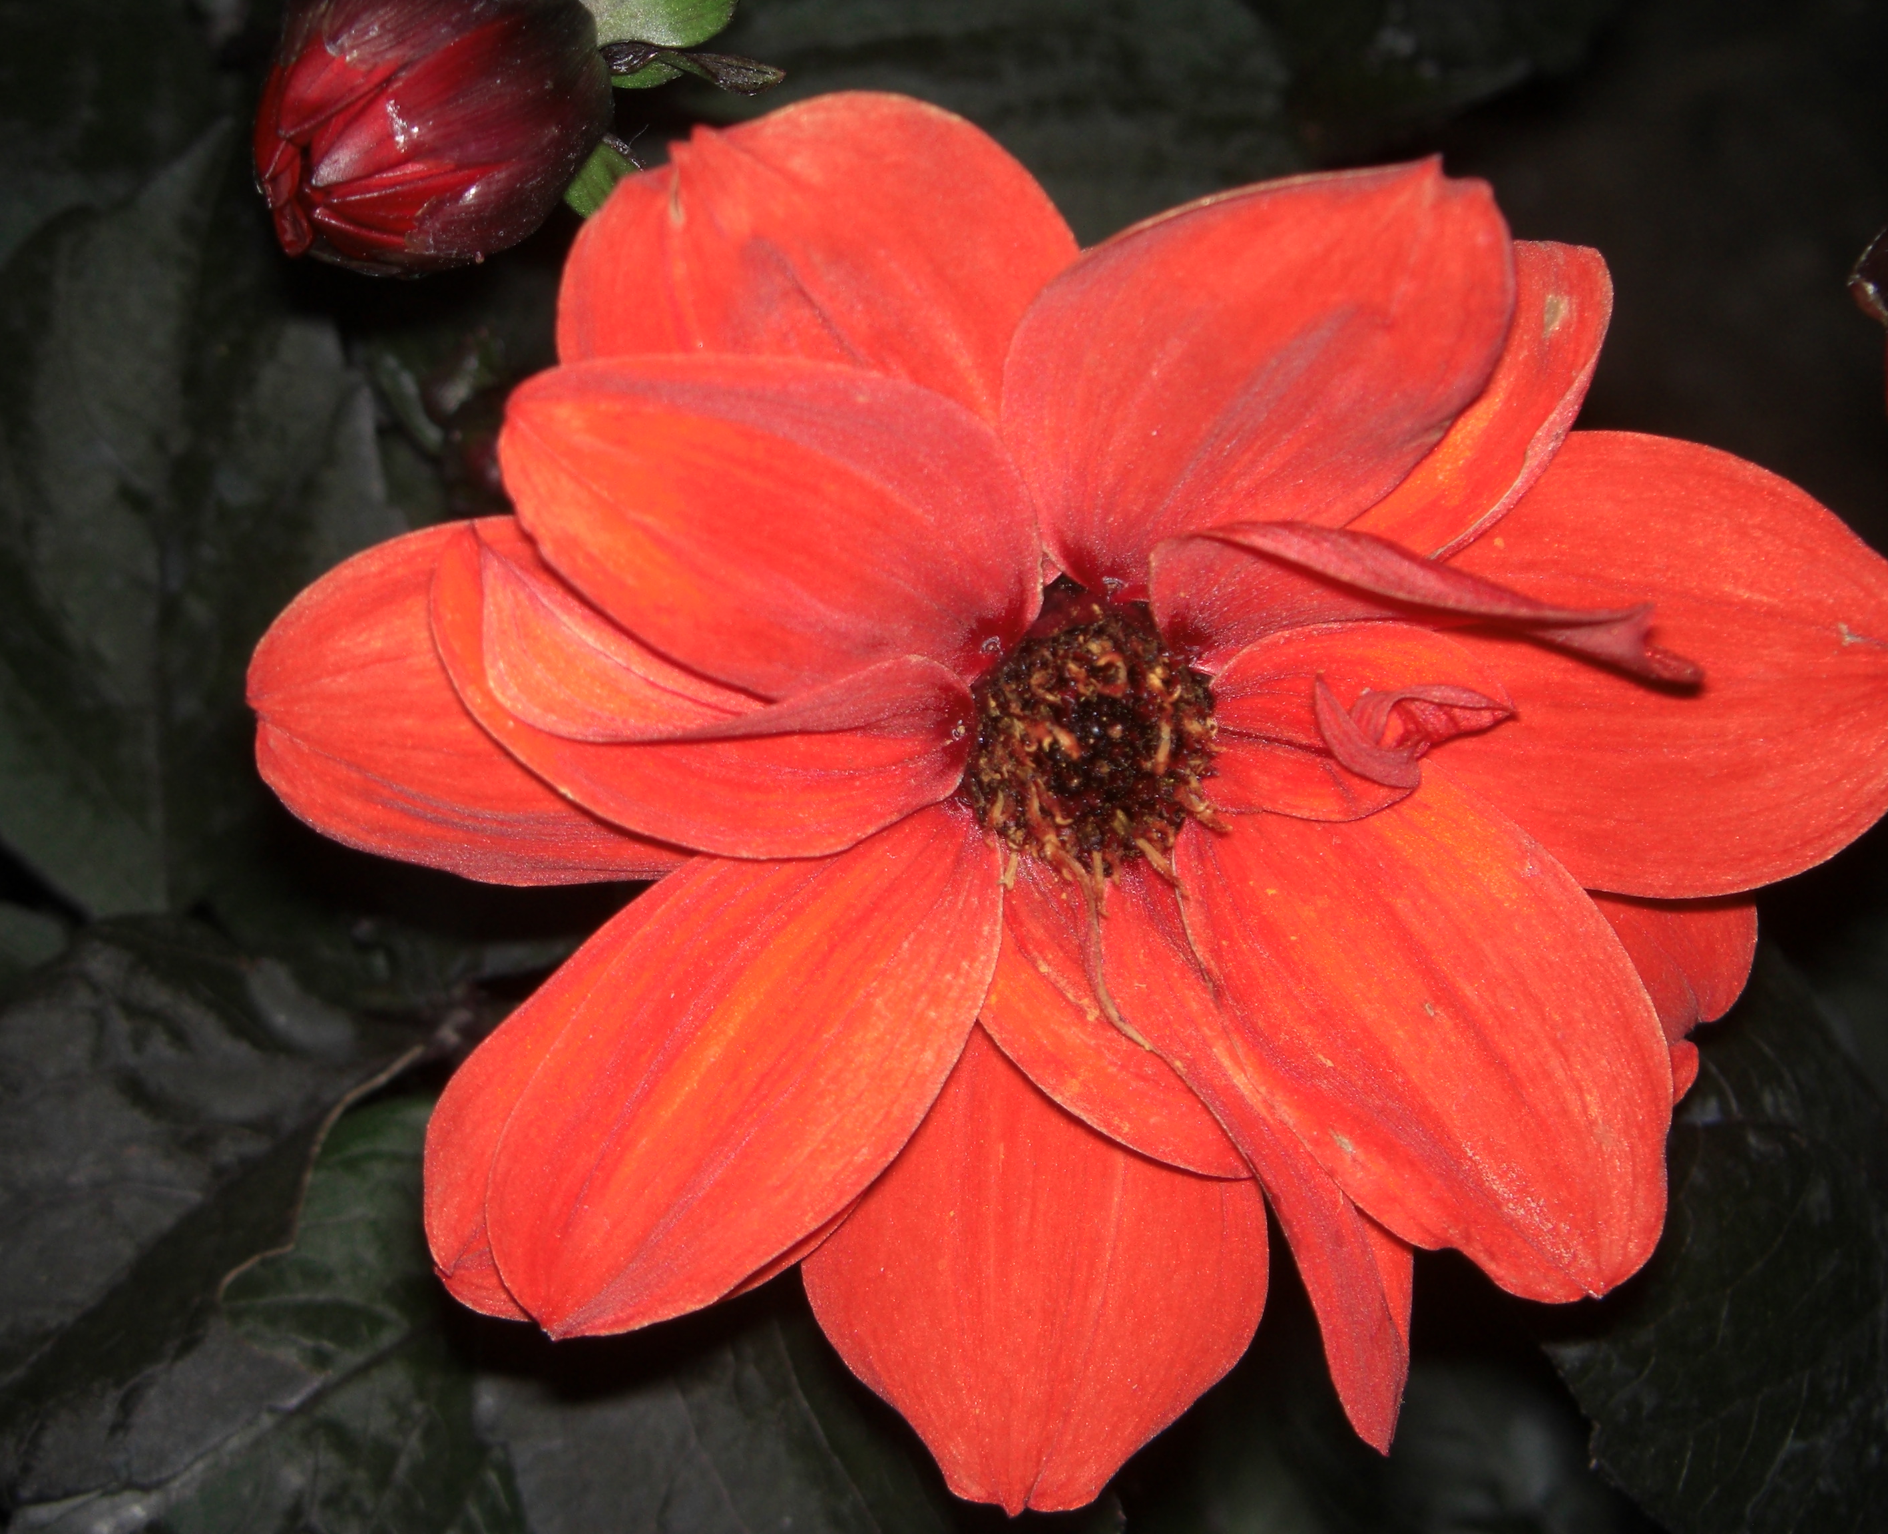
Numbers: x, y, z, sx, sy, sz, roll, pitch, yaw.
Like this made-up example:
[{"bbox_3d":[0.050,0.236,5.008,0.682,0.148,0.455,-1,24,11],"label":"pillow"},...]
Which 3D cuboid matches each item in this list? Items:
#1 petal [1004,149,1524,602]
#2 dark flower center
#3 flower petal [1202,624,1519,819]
[{"bbox_3d":[0.021,-0.026,0.366,0.025,0.037,0.010,37,22,-6],"label":"petal"},{"bbox_3d":[0.010,-0.002,0.373,0.018,0.018,0.010,0,9,0],"label":"dark flower center"},{"bbox_3d":[0.027,-0.003,0.371,0.020,0.013,0.010,0,6,11],"label":"flower petal"}]

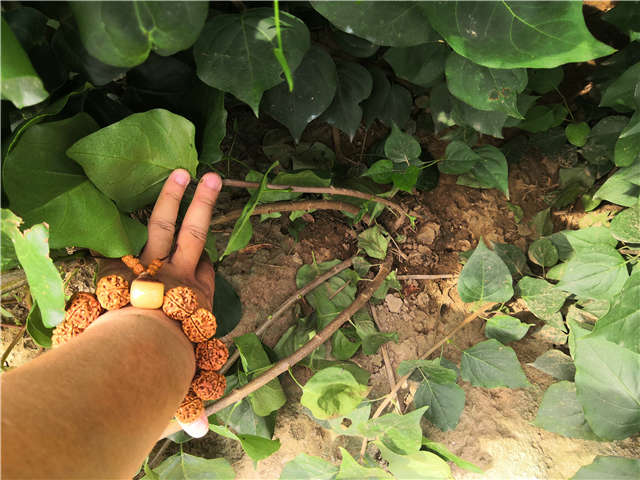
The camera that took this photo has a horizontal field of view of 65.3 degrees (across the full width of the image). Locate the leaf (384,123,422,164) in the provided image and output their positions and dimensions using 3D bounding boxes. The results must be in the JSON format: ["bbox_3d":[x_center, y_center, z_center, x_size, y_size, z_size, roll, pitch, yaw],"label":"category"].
[{"bbox_3d":[0.112,-0.137,0.706,0.052,0.020,0.062,-12,77,2],"label":"leaf"}]

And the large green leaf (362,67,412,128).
[{"bbox_3d":[0.086,-0.184,0.640,0.064,0.091,0.025,5,25,6],"label":"large green leaf"}]

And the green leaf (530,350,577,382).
[{"bbox_3d":[0.257,0.137,0.546,0.054,0.020,0.036,1,59,6],"label":"green leaf"}]

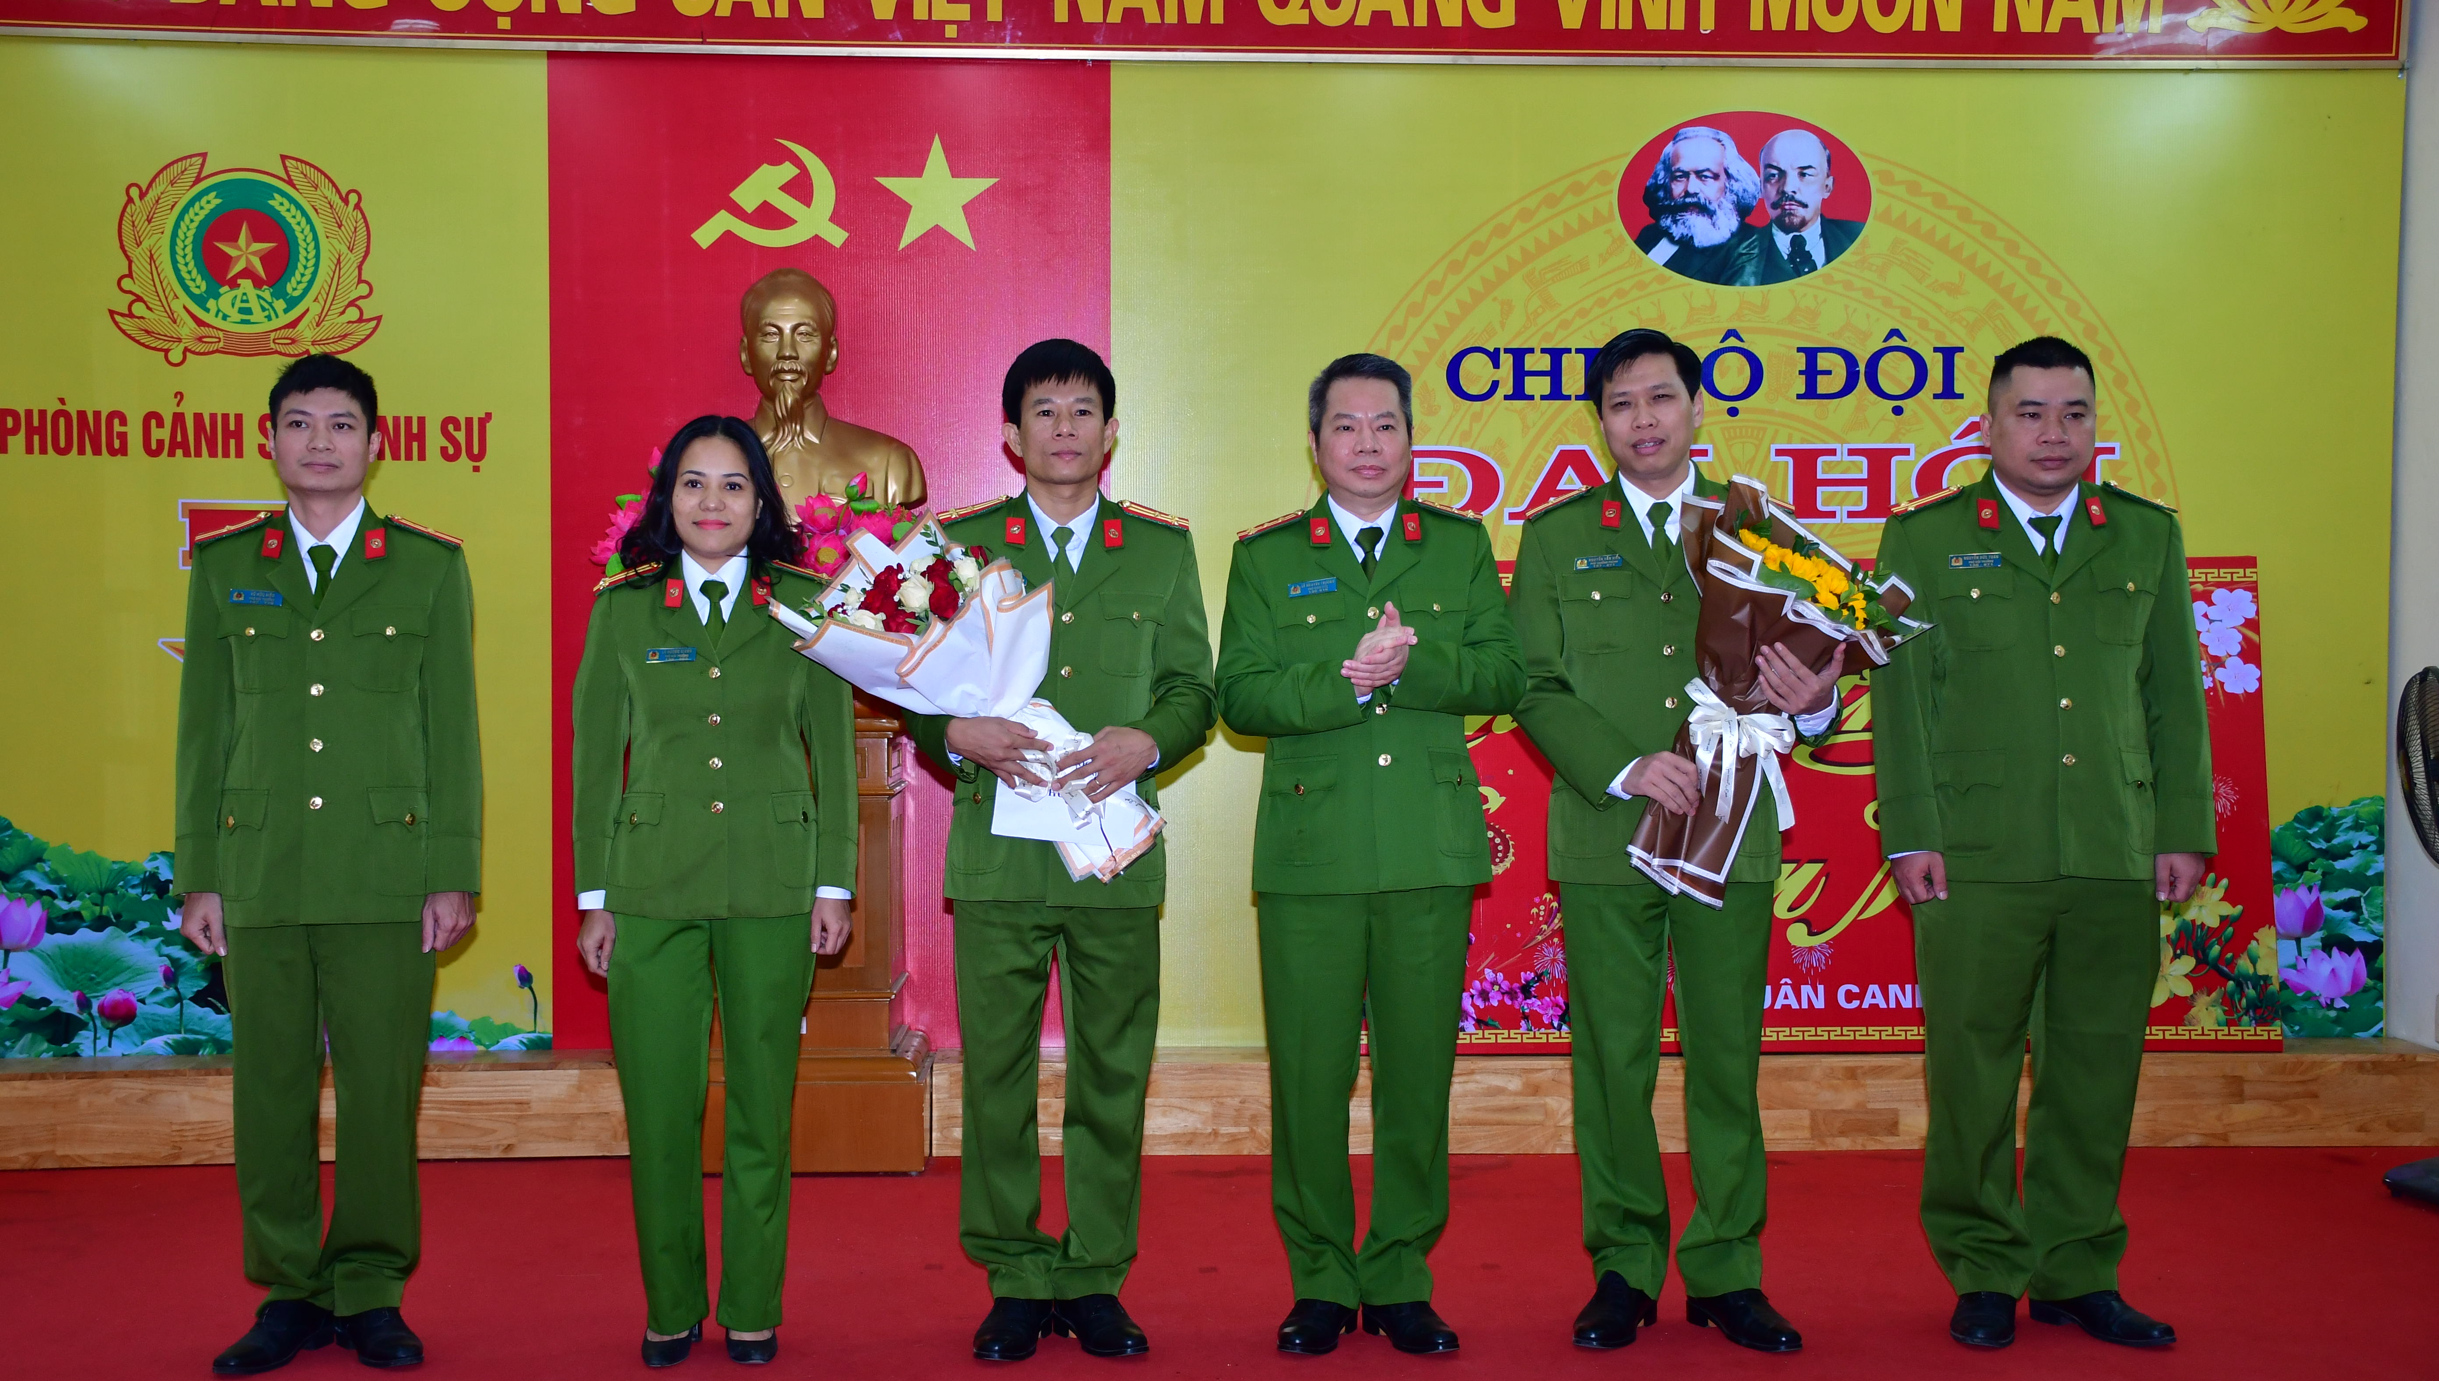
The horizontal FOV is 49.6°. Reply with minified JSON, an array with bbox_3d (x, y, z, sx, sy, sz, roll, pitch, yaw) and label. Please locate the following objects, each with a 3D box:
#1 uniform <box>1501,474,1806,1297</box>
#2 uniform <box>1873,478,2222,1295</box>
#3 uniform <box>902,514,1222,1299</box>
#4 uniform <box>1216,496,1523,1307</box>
[{"bbox_3d":[0.757,0.342,4.494,0.531,1.424,0.420,0,2,2],"label":"uniform"},{"bbox_3d":[1.424,0.341,4.575,0.594,1.431,0.320,0,2,-5],"label":"uniform"},{"bbox_3d":[-0.268,0.355,4.431,0.521,1.363,0.400,0,2,-6],"label":"uniform"},{"bbox_3d":[0.254,0.363,4.452,0.517,1.382,0.420,0,2,-7],"label":"uniform"}]

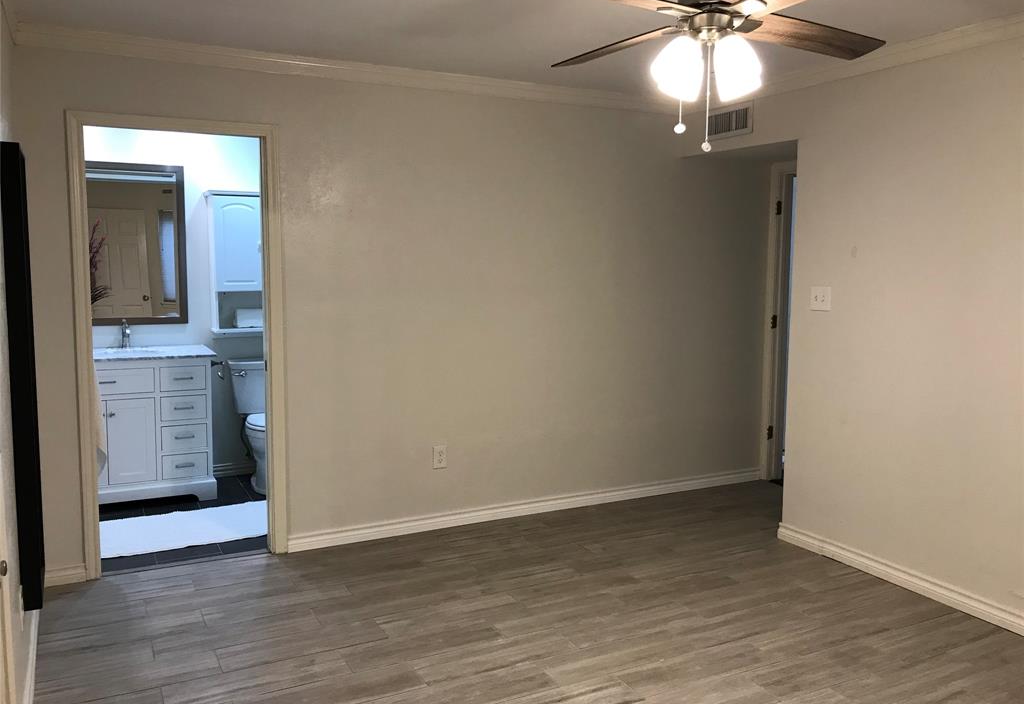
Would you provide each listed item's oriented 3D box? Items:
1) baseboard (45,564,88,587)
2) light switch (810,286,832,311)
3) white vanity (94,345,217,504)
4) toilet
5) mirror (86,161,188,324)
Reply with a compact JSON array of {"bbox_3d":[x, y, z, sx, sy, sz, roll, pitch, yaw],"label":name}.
[{"bbox_3d":[-2.001,1.004,3.701,0.170,0.085,0.015,-3,7,-28],"label":"baseboard"},{"bbox_3d":[1.535,-0.262,4.107,0.012,0.118,0.120,-3,7,-28],"label":"light switch"},{"bbox_3d":[-2.319,0.449,5.067,0.925,0.894,0.555,-3,7,-28],"label":"white vanity"},{"bbox_3d":[-1.558,0.470,5.364,0.430,0.800,0.710,-3,7,-28],"label":"toilet"},{"bbox_3d":[-2.438,-0.670,5.178,0.760,1.008,0.030,-3,7,-28],"label":"mirror"}]

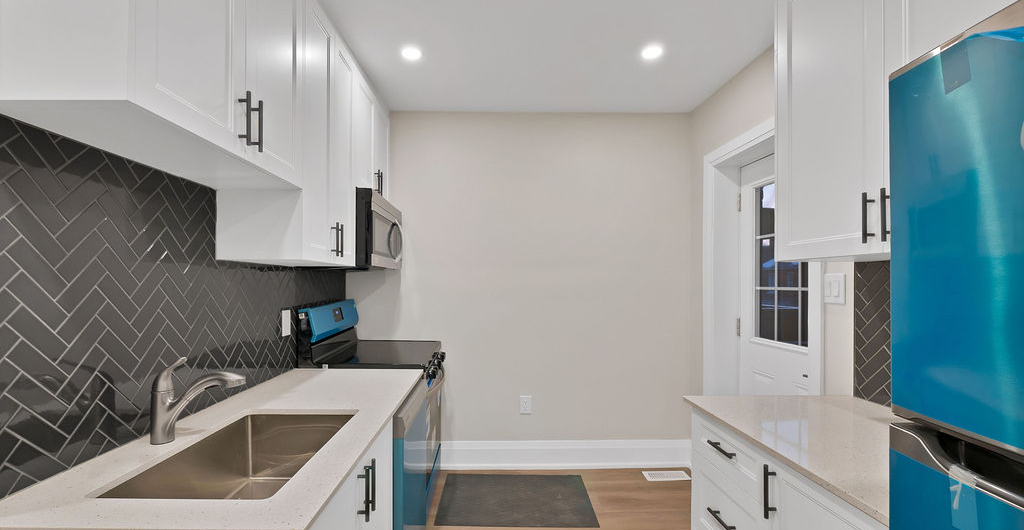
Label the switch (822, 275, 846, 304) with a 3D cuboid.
[{"bbox_3d":[1.333,0.100,1.710,0.010,0.121,0.116,0,-1,-2],"label":"switch"}]

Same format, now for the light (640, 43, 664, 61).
[{"bbox_3d":[0.735,-1.113,2.168,0.120,0.015,0.120,0,-1,-2],"label":"light"}]

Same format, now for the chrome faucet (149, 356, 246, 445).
[{"bbox_3d":[-0.881,0.379,1.174,0.262,0.238,0.056,0,-1,-2],"label":"chrome faucet"}]

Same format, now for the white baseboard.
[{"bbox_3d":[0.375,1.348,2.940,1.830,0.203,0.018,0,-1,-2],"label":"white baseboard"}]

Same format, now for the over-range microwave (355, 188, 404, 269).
[{"bbox_3d":[-0.940,-0.172,2.510,0.410,0.405,0.757,0,-1,-2],"label":"over-range microwave"}]

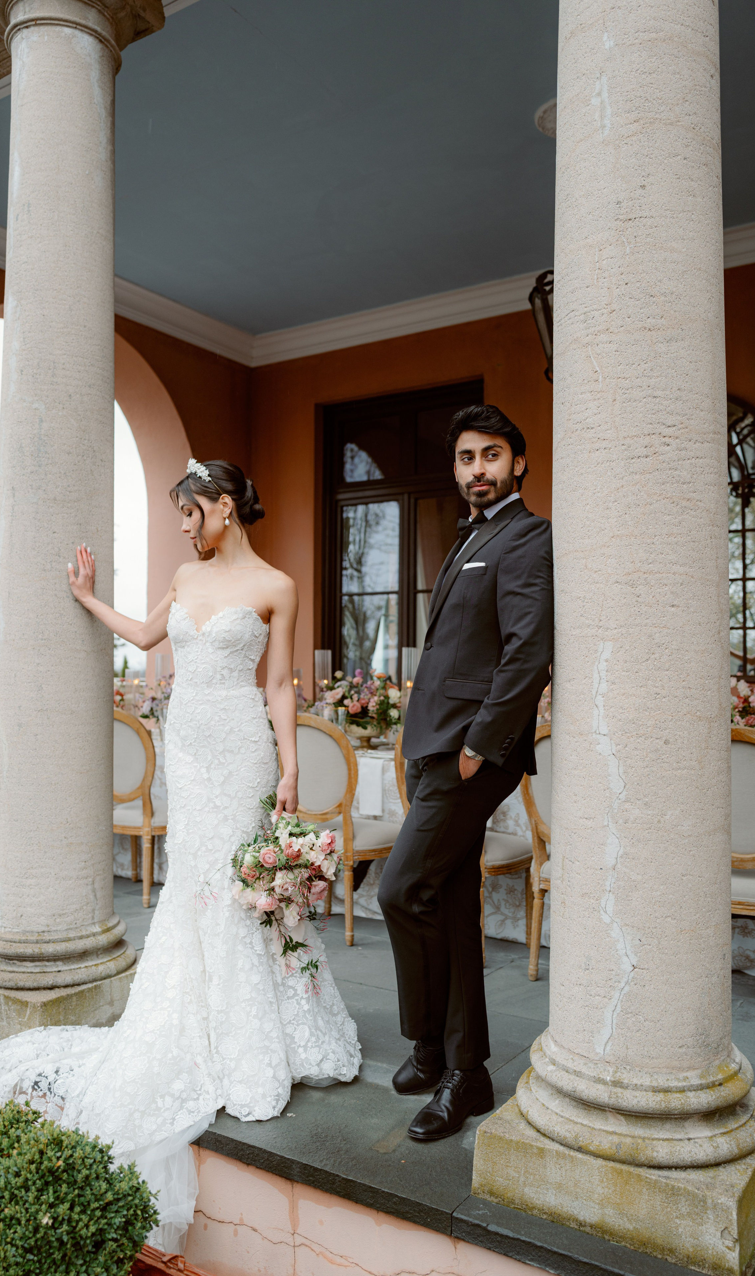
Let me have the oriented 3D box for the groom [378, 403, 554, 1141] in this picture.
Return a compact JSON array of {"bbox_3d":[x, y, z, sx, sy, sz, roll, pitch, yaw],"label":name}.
[{"bbox_3d":[0.207,0.320,2.555,0.430,1.820,0.560,1,-2,-40],"label":"groom"}]

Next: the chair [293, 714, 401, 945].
[{"bbox_3d":[-0.192,0.806,4.388,0.510,0.955,0.540,-1,-2,33],"label":"chair"}]

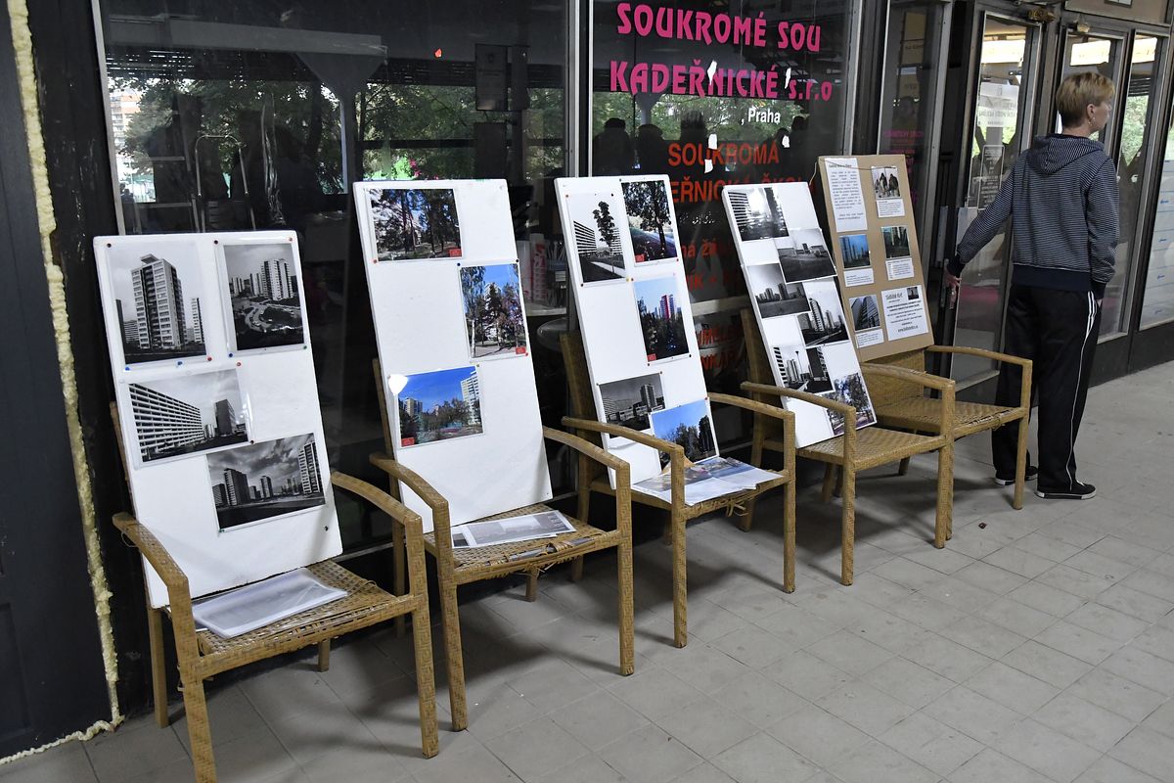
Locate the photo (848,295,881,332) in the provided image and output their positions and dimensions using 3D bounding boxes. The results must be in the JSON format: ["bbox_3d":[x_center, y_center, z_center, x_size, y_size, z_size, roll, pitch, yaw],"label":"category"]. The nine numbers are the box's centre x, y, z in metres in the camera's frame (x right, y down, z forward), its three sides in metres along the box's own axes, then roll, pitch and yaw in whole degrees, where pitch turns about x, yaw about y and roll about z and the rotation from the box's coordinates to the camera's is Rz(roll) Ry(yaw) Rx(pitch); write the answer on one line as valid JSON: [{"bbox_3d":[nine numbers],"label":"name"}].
[{"bbox_3d":[1.143,-0.320,3.742,0.180,0.136,0.006,-11,3,-37],"label":"photo"}]

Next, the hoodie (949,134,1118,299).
[{"bbox_3d":[1.935,-0.748,3.906,0.330,0.680,0.700,-6,16,-22],"label":"hoodie"}]

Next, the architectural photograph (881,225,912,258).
[{"bbox_3d":[1.334,-0.642,3.930,0.190,0.133,0.004,-12,2,-38],"label":"architectural photograph"}]

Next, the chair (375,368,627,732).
[{"bbox_3d":[-0.263,0.370,2.672,0.574,0.890,0.596,-9,17,-30],"label":"chair"}]

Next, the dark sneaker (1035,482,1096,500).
[{"bbox_3d":[2.101,0.408,4.005,0.262,0.100,0.100,0,15,0],"label":"dark sneaker"}]

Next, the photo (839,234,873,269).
[{"bbox_3d":[1.097,-0.569,3.729,0.180,0.136,0.006,-11,3,-37],"label":"photo"}]

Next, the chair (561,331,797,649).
[{"bbox_3d":[0.301,0.255,3.067,0.575,0.880,0.640,-12,19,-39],"label":"chair"}]

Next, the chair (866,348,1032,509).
[{"bbox_3d":[1.457,0.056,3.845,0.574,0.890,0.600,-12,18,-37],"label":"chair"}]

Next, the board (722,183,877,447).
[{"bbox_3d":[0.822,-0.317,3.524,0.492,1.004,0.030,-12,-5,-38],"label":"board"}]

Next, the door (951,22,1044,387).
[{"bbox_3d":[2.081,-0.913,4.640,0.660,1.880,0.050,-13,20,-41],"label":"door"}]

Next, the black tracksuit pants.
[{"bbox_3d":[2.000,-0.044,4.022,0.270,0.940,0.420,-4,15,-15],"label":"black tracksuit pants"}]

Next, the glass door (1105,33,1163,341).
[{"bbox_3d":[3.361,-1.227,5.646,0.510,1.860,0.050,-11,18,-36],"label":"glass door"}]

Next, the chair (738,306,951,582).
[{"bbox_3d":[0.986,0.152,3.486,0.574,0.890,0.600,-10,17,-32],"label":"chair"}]

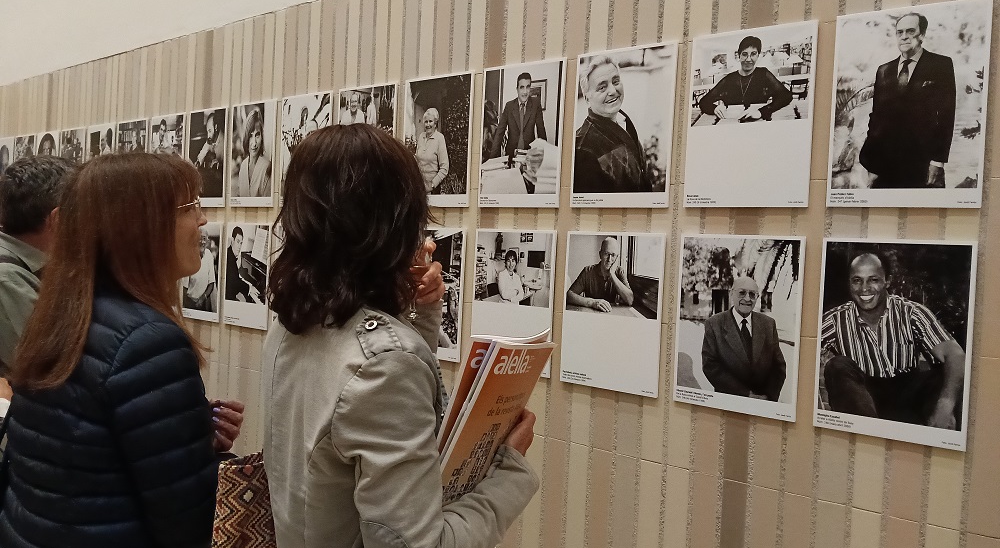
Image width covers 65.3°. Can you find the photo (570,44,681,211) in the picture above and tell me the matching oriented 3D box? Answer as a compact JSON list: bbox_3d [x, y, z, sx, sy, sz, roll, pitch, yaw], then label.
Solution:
[{"bbox_3d":[0.332,-0.395,2.124,0.306,0.430,0.015,4,2,39],"label":"photo"}]

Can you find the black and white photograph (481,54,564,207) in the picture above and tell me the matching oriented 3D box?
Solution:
[{"bbox_3d":[0.062,-0.414,2.341,0.306,0.430,0.015,4,2,39],"label":"black and white photograph"}]

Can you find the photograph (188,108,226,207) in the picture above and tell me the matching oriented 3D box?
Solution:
[{"bbox_3d":[-1.283,-0.505,3.422,0.306,0.430,0.015,4,2,39],"label":"photograph"}]

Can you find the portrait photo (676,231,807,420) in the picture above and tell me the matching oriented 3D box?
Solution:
[{"bbox_3d":[0.582,0.122,1.919,0.306,0.430,0.015,4,2,39],"label":"portrait photo"}]

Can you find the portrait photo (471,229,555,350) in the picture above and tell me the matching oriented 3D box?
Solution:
[{"bbox_3d":[0.037,0.082,2.356,0.306,0.430,0.015,4,2,39],"label":"portrait photo"}]

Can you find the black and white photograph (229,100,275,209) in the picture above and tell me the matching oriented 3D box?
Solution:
[{"bbox_3d":[-1.014,-0.488,3.206,0.306,0.430,0.015,4,2,39],"label":"black and white photograph"}]

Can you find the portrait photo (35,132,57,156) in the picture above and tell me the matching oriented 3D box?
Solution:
[{"bbox_3d":[-2.614,-0.602,4.491,0.306,0.430,0.015,4,2,39],"label":"portrait photo"}]

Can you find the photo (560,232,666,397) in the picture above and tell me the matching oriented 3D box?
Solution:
[{"bbox_3d":[0.305,0.102,2.141,0.306,0.430,0.015,4,2,39],"label":"photo"}]

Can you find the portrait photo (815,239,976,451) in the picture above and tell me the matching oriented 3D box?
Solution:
[{"bbox_3d":[0.853,0.143,1.701,0.306,0.430,0.015,4,2,39],"label":"portrait photo"}]

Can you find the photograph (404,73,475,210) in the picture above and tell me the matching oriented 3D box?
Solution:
[{"bbox_3d":[-0.207,-0.431,2.558,0.306,0.430,0.015,4,2,39],"label":"photograph"}]

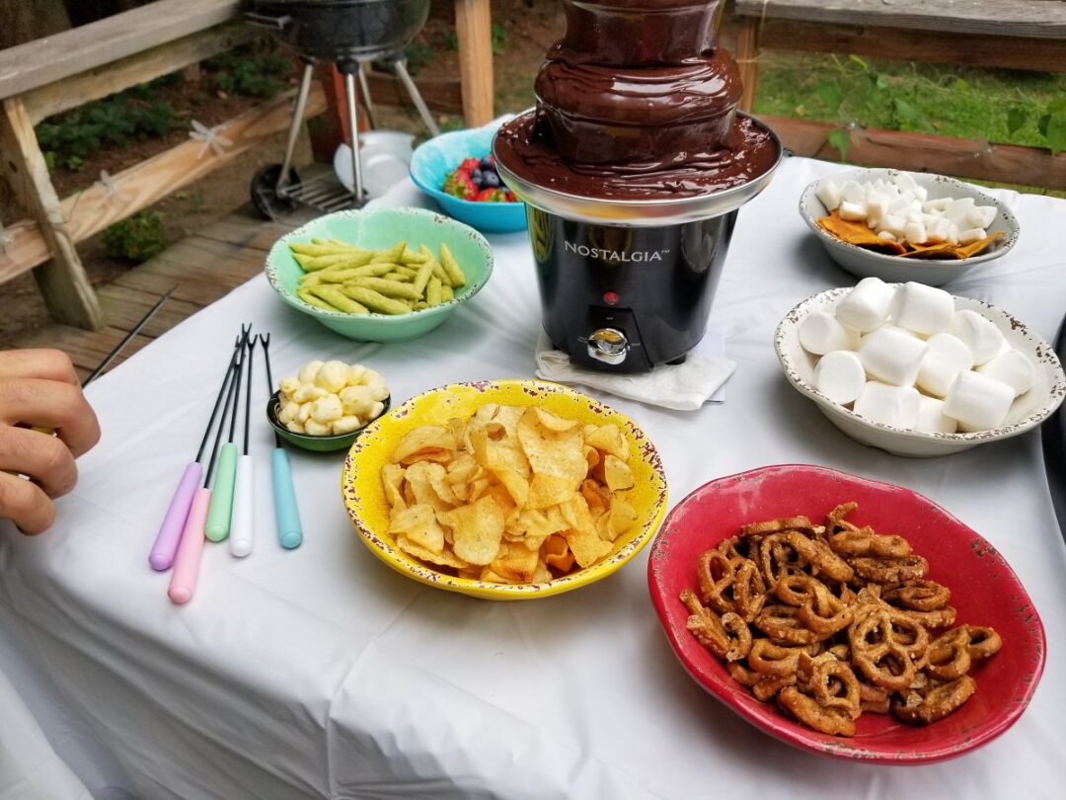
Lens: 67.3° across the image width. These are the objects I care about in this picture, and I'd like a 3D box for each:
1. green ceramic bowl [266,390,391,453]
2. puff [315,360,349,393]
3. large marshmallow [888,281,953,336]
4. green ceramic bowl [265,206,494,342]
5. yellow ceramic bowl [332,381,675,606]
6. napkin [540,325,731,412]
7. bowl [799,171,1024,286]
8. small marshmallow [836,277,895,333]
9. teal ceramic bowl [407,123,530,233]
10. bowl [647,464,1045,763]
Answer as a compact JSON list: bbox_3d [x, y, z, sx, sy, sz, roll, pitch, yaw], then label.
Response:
[{"bbox_3d":[-0.139,0.010,0.558,0.083,0.024,0.083,0,38,0],"label":"green ceramic bowl"},{"bbox_3d":[-0.135,-0.016,0.540,0.025,0.023,0.023,0,38,0],"label":"puff"},{"bbox_3d":[0.277,-0.065,0.571,0.035,0.033,0.033,14,38,2],"label":"large marshmallow"},{"bbox_3d":[-0.122,-0.097,0.665,0.183,0.055,0.183,0,38,0],"label":"green ceramic bowl"},{"bbox_3d":[-0.015,0.059,0.478,0.179,0.055,0.179,0,38,0],"label":"yellow ceramic bowl"},{"bbox_3d":[0.076,-0.034,0.620,0.157,0.014,0.090,13,40,16],"label":"napkin"},{"bbox_3d":[0.328,-0.145,0.716,0.185,0.055,0.185,0,38,0],"label":"bowl"},{"bbox_3d":[0.237,-0.068,0.572,0.033,0.033,0.033,-7,53,59],"label":"small marshmallow"},{"bbox_3d":[-0.031,-0.216,0.808,0.186,0.055,0.186,0,38,0],"label":"teal ceramic bowl"},{"bbox_3d":[0.154,0.111,0.414,0.178,0.055,0.178,0,38,0],"label":"bowl"}]

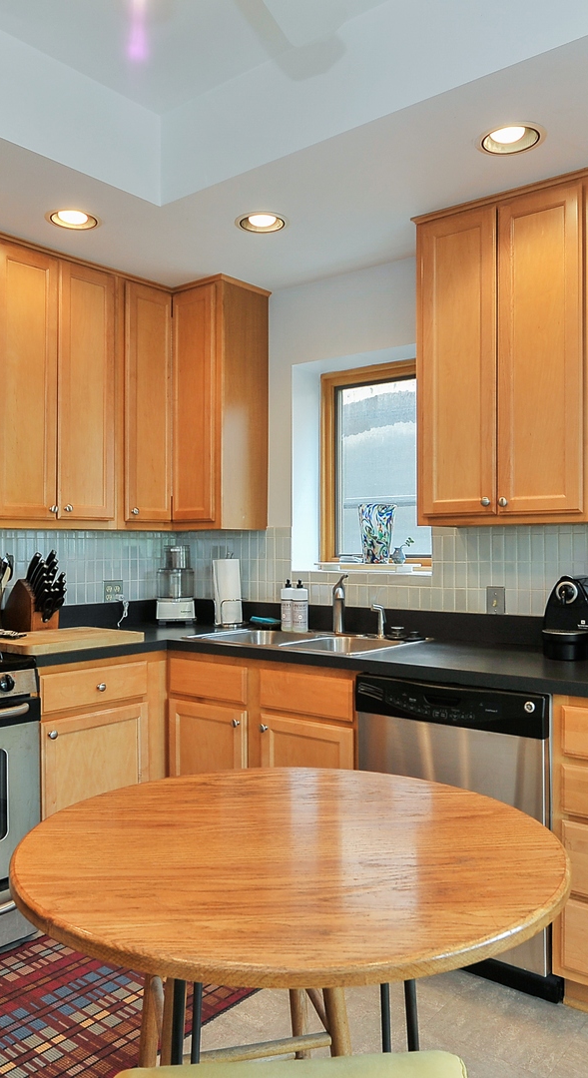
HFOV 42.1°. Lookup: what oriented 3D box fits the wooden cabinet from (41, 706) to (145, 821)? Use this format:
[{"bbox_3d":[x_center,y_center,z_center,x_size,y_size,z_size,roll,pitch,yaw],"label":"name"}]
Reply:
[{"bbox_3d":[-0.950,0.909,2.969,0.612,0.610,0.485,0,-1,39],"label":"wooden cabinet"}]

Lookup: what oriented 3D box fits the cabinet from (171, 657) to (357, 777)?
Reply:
[{"bbox_3d":[0.038,0.852,2.992,0.905,0.825,0.612,0,-1,39],"label":"cabinet"}]

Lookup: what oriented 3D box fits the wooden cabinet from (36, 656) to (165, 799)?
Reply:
[{"bbox_3d":[-0.934,0.875,3.035,0.600,0.875,0.595,0,-1,39],"label":"wooden cabinet"}]

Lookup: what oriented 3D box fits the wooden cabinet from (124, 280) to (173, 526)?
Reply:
[{"bbox_3d":[-0.766,-0.573,3.479,0.320,1.055,0.310,0,-1,39],"label":"wooden cabinet"}]

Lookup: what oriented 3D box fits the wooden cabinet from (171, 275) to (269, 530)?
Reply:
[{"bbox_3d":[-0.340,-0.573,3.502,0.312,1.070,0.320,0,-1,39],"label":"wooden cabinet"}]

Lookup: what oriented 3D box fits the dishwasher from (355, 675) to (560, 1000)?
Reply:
[{"bbox_3d":[0.629,0.866,2.478,0.625,0.865,0.595,0,-1,39],"label":"dishwasher"}]

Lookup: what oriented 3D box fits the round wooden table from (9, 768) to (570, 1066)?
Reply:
[{"bbox_3d":[-0.006,0.915,1.391,0.955,0.745,0.905,0,-1,0],"label":"round wooden table"}]

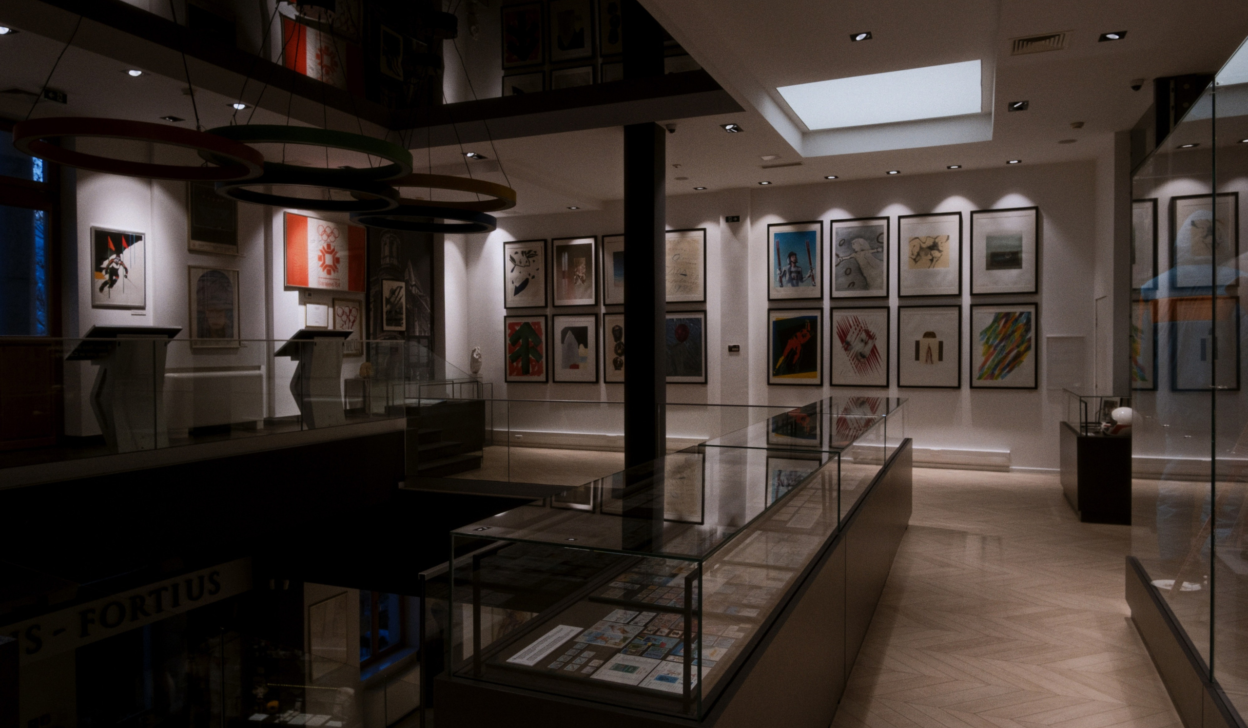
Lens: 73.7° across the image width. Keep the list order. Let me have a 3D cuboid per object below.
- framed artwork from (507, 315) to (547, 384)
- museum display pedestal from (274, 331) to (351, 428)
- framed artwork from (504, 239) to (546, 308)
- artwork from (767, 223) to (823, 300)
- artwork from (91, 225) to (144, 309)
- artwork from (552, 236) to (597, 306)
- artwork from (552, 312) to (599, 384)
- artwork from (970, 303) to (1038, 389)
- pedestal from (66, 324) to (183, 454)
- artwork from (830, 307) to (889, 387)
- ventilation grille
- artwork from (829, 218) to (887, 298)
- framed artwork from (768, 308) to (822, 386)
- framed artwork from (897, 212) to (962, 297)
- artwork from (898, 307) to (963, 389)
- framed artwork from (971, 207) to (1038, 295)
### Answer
[{"bbox_3d":[-1.519,-0.225,12.957,0.750,1.045,0.030,0,1,23],"label":"framed artwork"},{"bbox_3d":[-3.268,0.165,8.846,0.375,1.013,0.765,0,1,23],"label":"museum display pedestal"},{"bbox_3d":[-1.526,-1.387,12.931,0.750,1.045,0.030,0,1,23],"label":"framed artwork"},{"bbox_3d":[2.322,-1.383,11.264,0.750,1.045,0.030,0,1,23],"label":"artwork"},{"bbox_3d":[-4.790,-0.893,7.900,0.030,0.750,0.540,0,1,23],"label":"artwork"},{"bbox_3d":[-0.742,-1.389,12.592,0.750,1.045,0.030,0,1,23],"label":"artwork"},{"bbox_3d":[-0.736,-0.231,12.618,0.750,1.045,0.030,0,1,23],"label":"artwork"},{"bbox_3d":[4.780,-0.223,10.471,0.760,1.063,0.033,0,1,23],"label":"artwork"},{"bbox_3d":[-4.101,0.203,6.867,0.375,1.013,0.765,0,1,23],"label":"pedestal"},{"bbox_3d":[3.105,-0.220,10.953,0.750,1.045,0.030,0,1,23],"label":"artwork"},{"bbox_3d":[3.089,-2.374,6.176,0.405,0.030,0.395,0,1,23],"label":"ventilation grille"},{"bbox_3d":[3.164,-1.407,11.129,0.760,1.063,0.033,0,1,23],"label":"artwork"},{"bbox_3d":[2.366,-0.226,11.488,0.760,1.063,0.033,0,1,23],"label":"framed artwork"},{"bbox_3d":[3.890,-1.378,10.584,0.750,1.045,0.030,0,1,23],"label":"framed artwork"},{"bbox_3d":[3.895,-0.217,10.611,0.750,1.045,0.030,0,1,23],"label":"artwork"},{"bbox_3d":[4.773,-1.404,10.452,0.760,1.063,0.033,0,1,23],"label":"framed artwork"}]

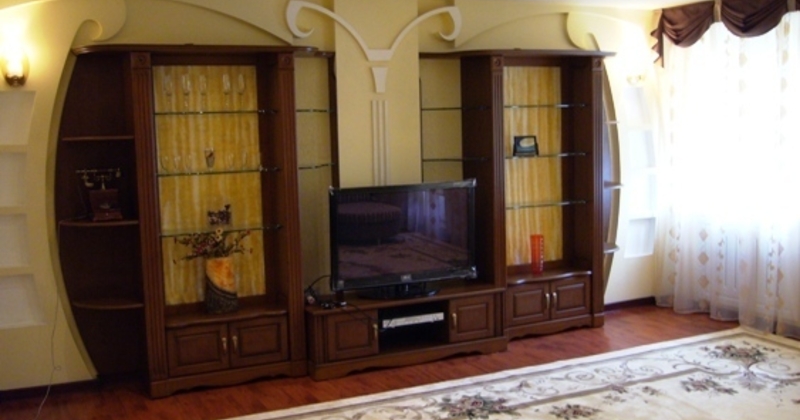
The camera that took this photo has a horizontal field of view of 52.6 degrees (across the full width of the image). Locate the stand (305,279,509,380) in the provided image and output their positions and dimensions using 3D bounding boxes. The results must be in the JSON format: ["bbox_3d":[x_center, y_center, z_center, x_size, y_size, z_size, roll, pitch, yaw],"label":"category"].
[{"bbox_3d":[0.010,0.782,5.481,1.373,0.437,0.505,-4,7,-25],"label":"stand"}]

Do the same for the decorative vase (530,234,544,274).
[{"bbox_3d":[1.022,0.331,6.029,0.109,0.304,0.109,-4,7,-25],"label":"decorative vase"}]

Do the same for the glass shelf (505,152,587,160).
[{"bbox_3d":[1.007,-0.399,5.981,0.763,0.009,0.209,-4,7,-25],"label":"glass shelf"}]

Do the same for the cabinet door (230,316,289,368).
[{"bbox_3d":[-0.870,0.822,5.039,0.373,0.298,0.025,-4,7,-25],"label":"cabinet door"}]

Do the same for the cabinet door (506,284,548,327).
[{"bbox_3d":[0.931,0.685,5.867,0.373,0.298,0.025,-4,7,-25],"label":"cabinet door"}]

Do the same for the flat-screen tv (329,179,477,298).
[{"bbox_3d":[0.041,0.199,5.373,1.031,0.753,0.244,-4,6,-21],"label":"flat-screen tv"}]

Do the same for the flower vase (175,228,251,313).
[{"bbox_3d":[-1.155,0.380,5.025,0.470,0.535,0.261,-4,7,-25],"label":"flower vase"}]

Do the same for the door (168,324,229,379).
[{"bbox_3d":[-1.215,0.848,4.880,0.373,0.298,0.025,-4,7,-25],"label":"door"}]

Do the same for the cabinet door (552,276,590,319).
[{"bbox_3d":[1.277,0.659,6.026,0.373,0.298,0.025,-4,7,-25],"label":"cabinet door"}]

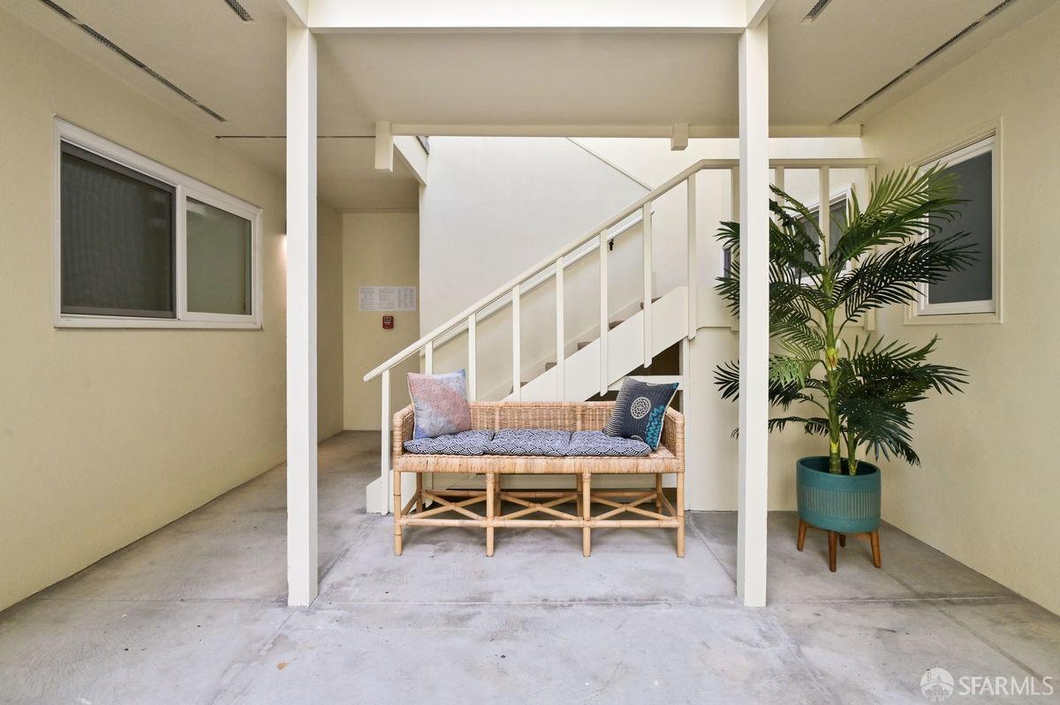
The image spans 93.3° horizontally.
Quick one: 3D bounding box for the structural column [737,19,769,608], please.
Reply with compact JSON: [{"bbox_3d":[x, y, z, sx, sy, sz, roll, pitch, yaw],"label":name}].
[{"bbox_3d":[0.952,-0.149,2.145,0.089,2.440,0.089,0,1,0],"label":"structural column"}]

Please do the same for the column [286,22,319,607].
[{"bbox_3d":[-0.974,-0.149,2.145,0.089,2.440,0.089,0,1,0],"label":"column"}]

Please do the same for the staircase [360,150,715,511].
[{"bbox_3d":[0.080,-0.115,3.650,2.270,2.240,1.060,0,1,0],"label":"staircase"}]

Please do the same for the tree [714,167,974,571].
[{"bbox_3d":[1.535,0.076,2.510,1.160,1.930,1.050,0,1,0],"label":"tree"}]

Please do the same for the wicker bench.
[{"bbox_3d":[0.047,0.671,2.810,1.510,0.735,0.510,0,1,1],"label":"wicker bench"}]

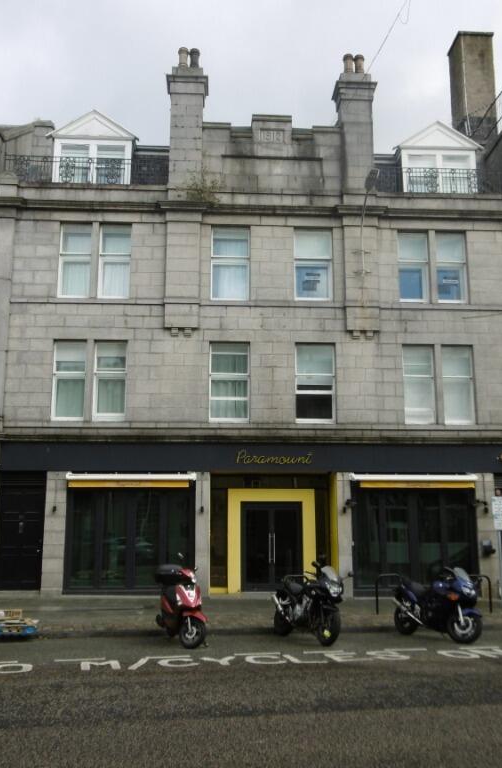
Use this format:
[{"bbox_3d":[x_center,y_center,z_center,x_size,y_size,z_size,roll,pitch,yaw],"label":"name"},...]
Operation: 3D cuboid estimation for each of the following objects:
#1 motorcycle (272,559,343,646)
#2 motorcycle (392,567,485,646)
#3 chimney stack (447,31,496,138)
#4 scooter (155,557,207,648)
[{"bbox_3d":[0.894,3.651,11.928,0.790,1.260,2.100,5,-12,-26],"label":"motorcycle"},{"bbox_3d":[3.094,3.695,12.005,0.750,1.180,2.090,6,-12,-31],"label":"motorcycle"},{"bbox_3d":[7.436,-9.564,23.728,1.130,4.100,1.100,0,-11,-3],"label":"chimney stack"},{"bbox_3d":[-1.157,3.653,11.827,0.720,1.240,1.900,4,-11,-20],"label":"scooter"}]

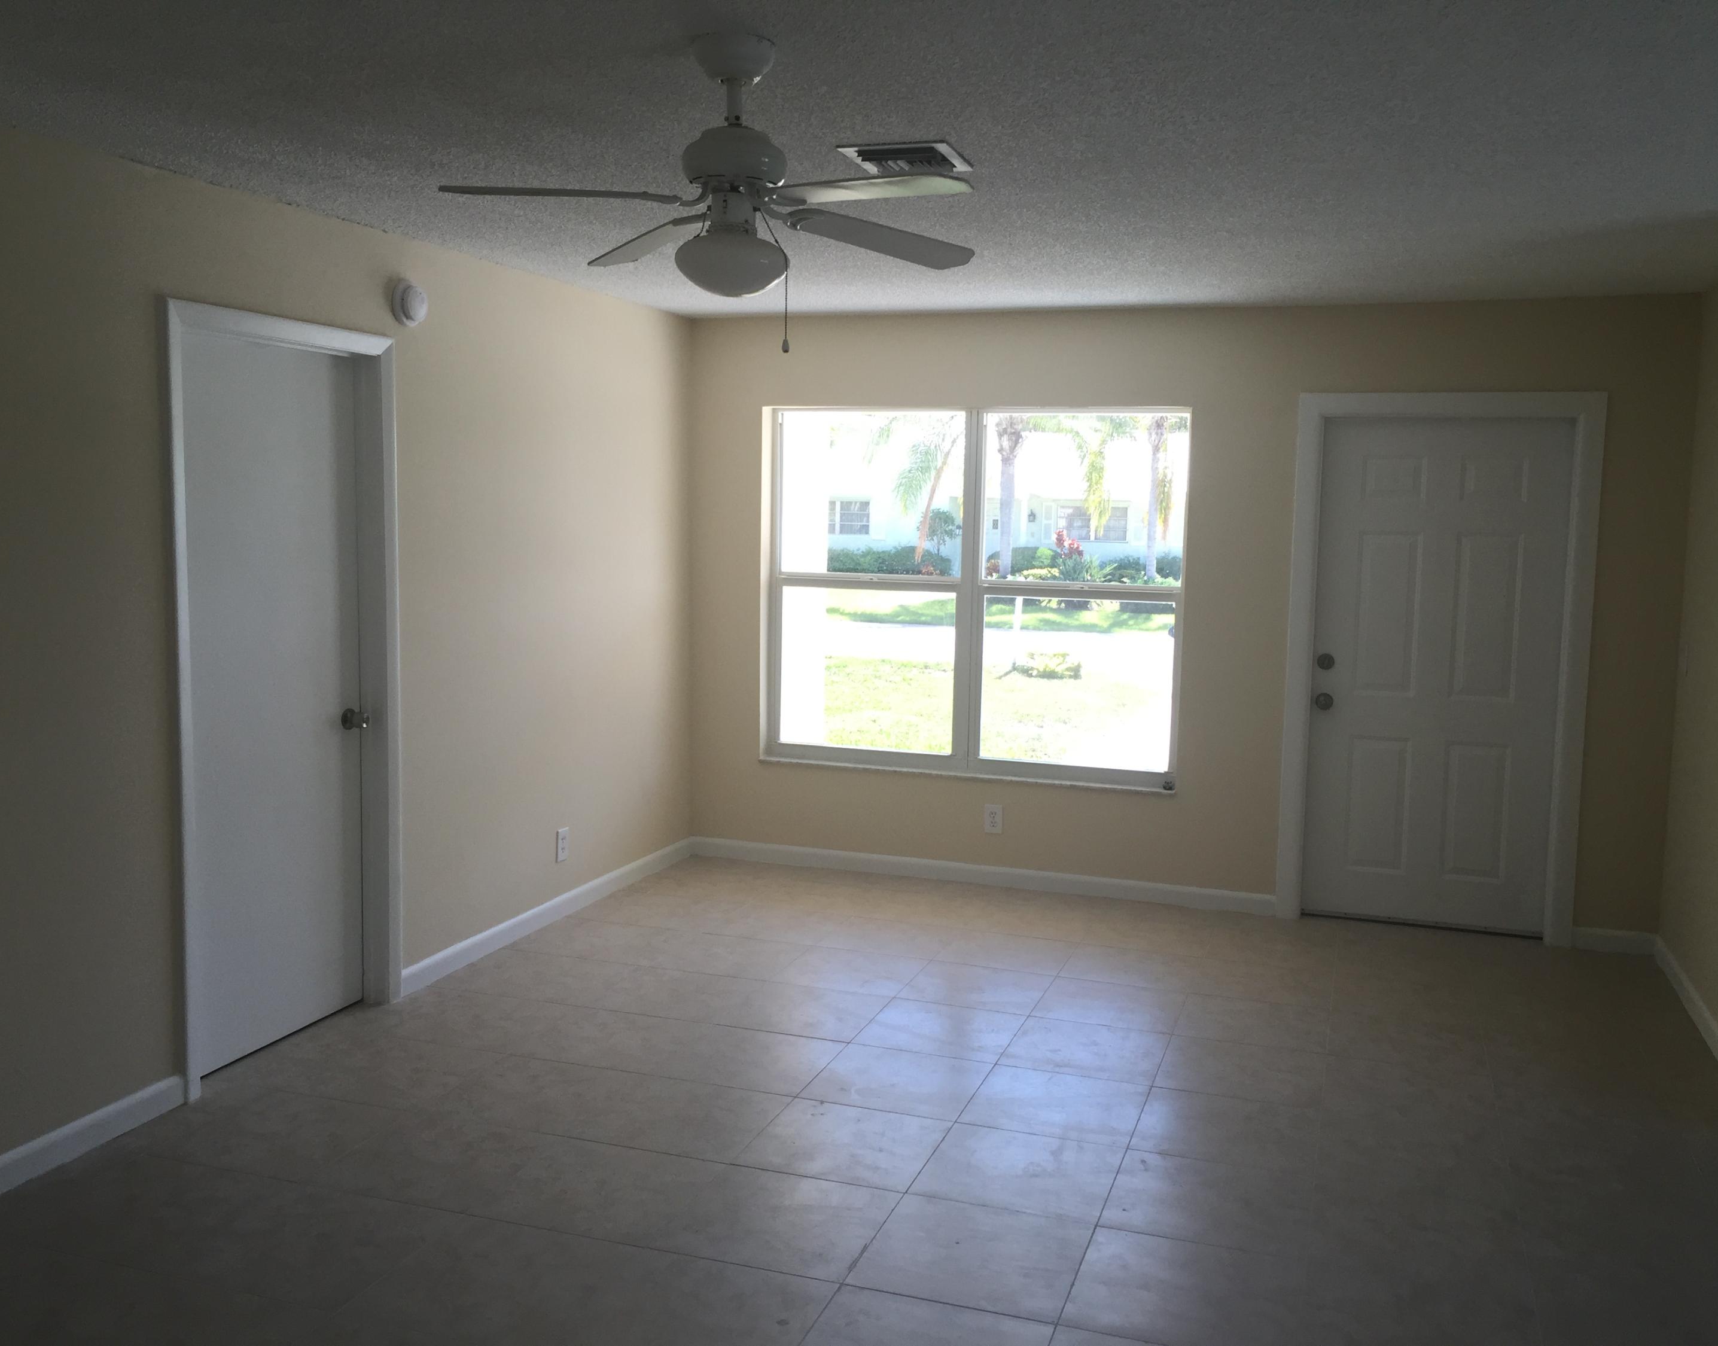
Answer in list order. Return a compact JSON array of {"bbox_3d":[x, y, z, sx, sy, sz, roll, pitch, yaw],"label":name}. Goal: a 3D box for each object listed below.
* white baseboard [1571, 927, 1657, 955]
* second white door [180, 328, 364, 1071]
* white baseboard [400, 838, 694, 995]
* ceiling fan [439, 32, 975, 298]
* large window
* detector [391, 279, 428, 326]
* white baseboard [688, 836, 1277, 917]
[{"bbox_3d":[2.881,1.021,5.735,0.300,0.091,0.017,3,7,19],"label":"white baseboard"},{"bbox_3d":[-1.759,0.080,4.451,0.045,2.070,0.820,3,7,19],"label":"second white door"},{"bbox_3d":[-1.138,0.926,5.981,0.017,0.091,2.177,3,7,19],"label":"white baseboard"},{"bbox_3d":[-0.229,-0.907,2.718,1.030,0.436,1.030,3,7,19],"label":"ceiling fan"},{"bbox_3d":[0.463,-0.345,6.505,1.850,1.560,0.090,3,7,19],"label":"large window"},{"bbox_3d":[-1.420,-1.176,4.780,0.046,0.142,0.142,3,7,19],"label":"detector"},{"bbox_3d":[0.457,0.887,6.569,2.642,0.091,0.017,3,7,19],"label":"white baseboard"}]

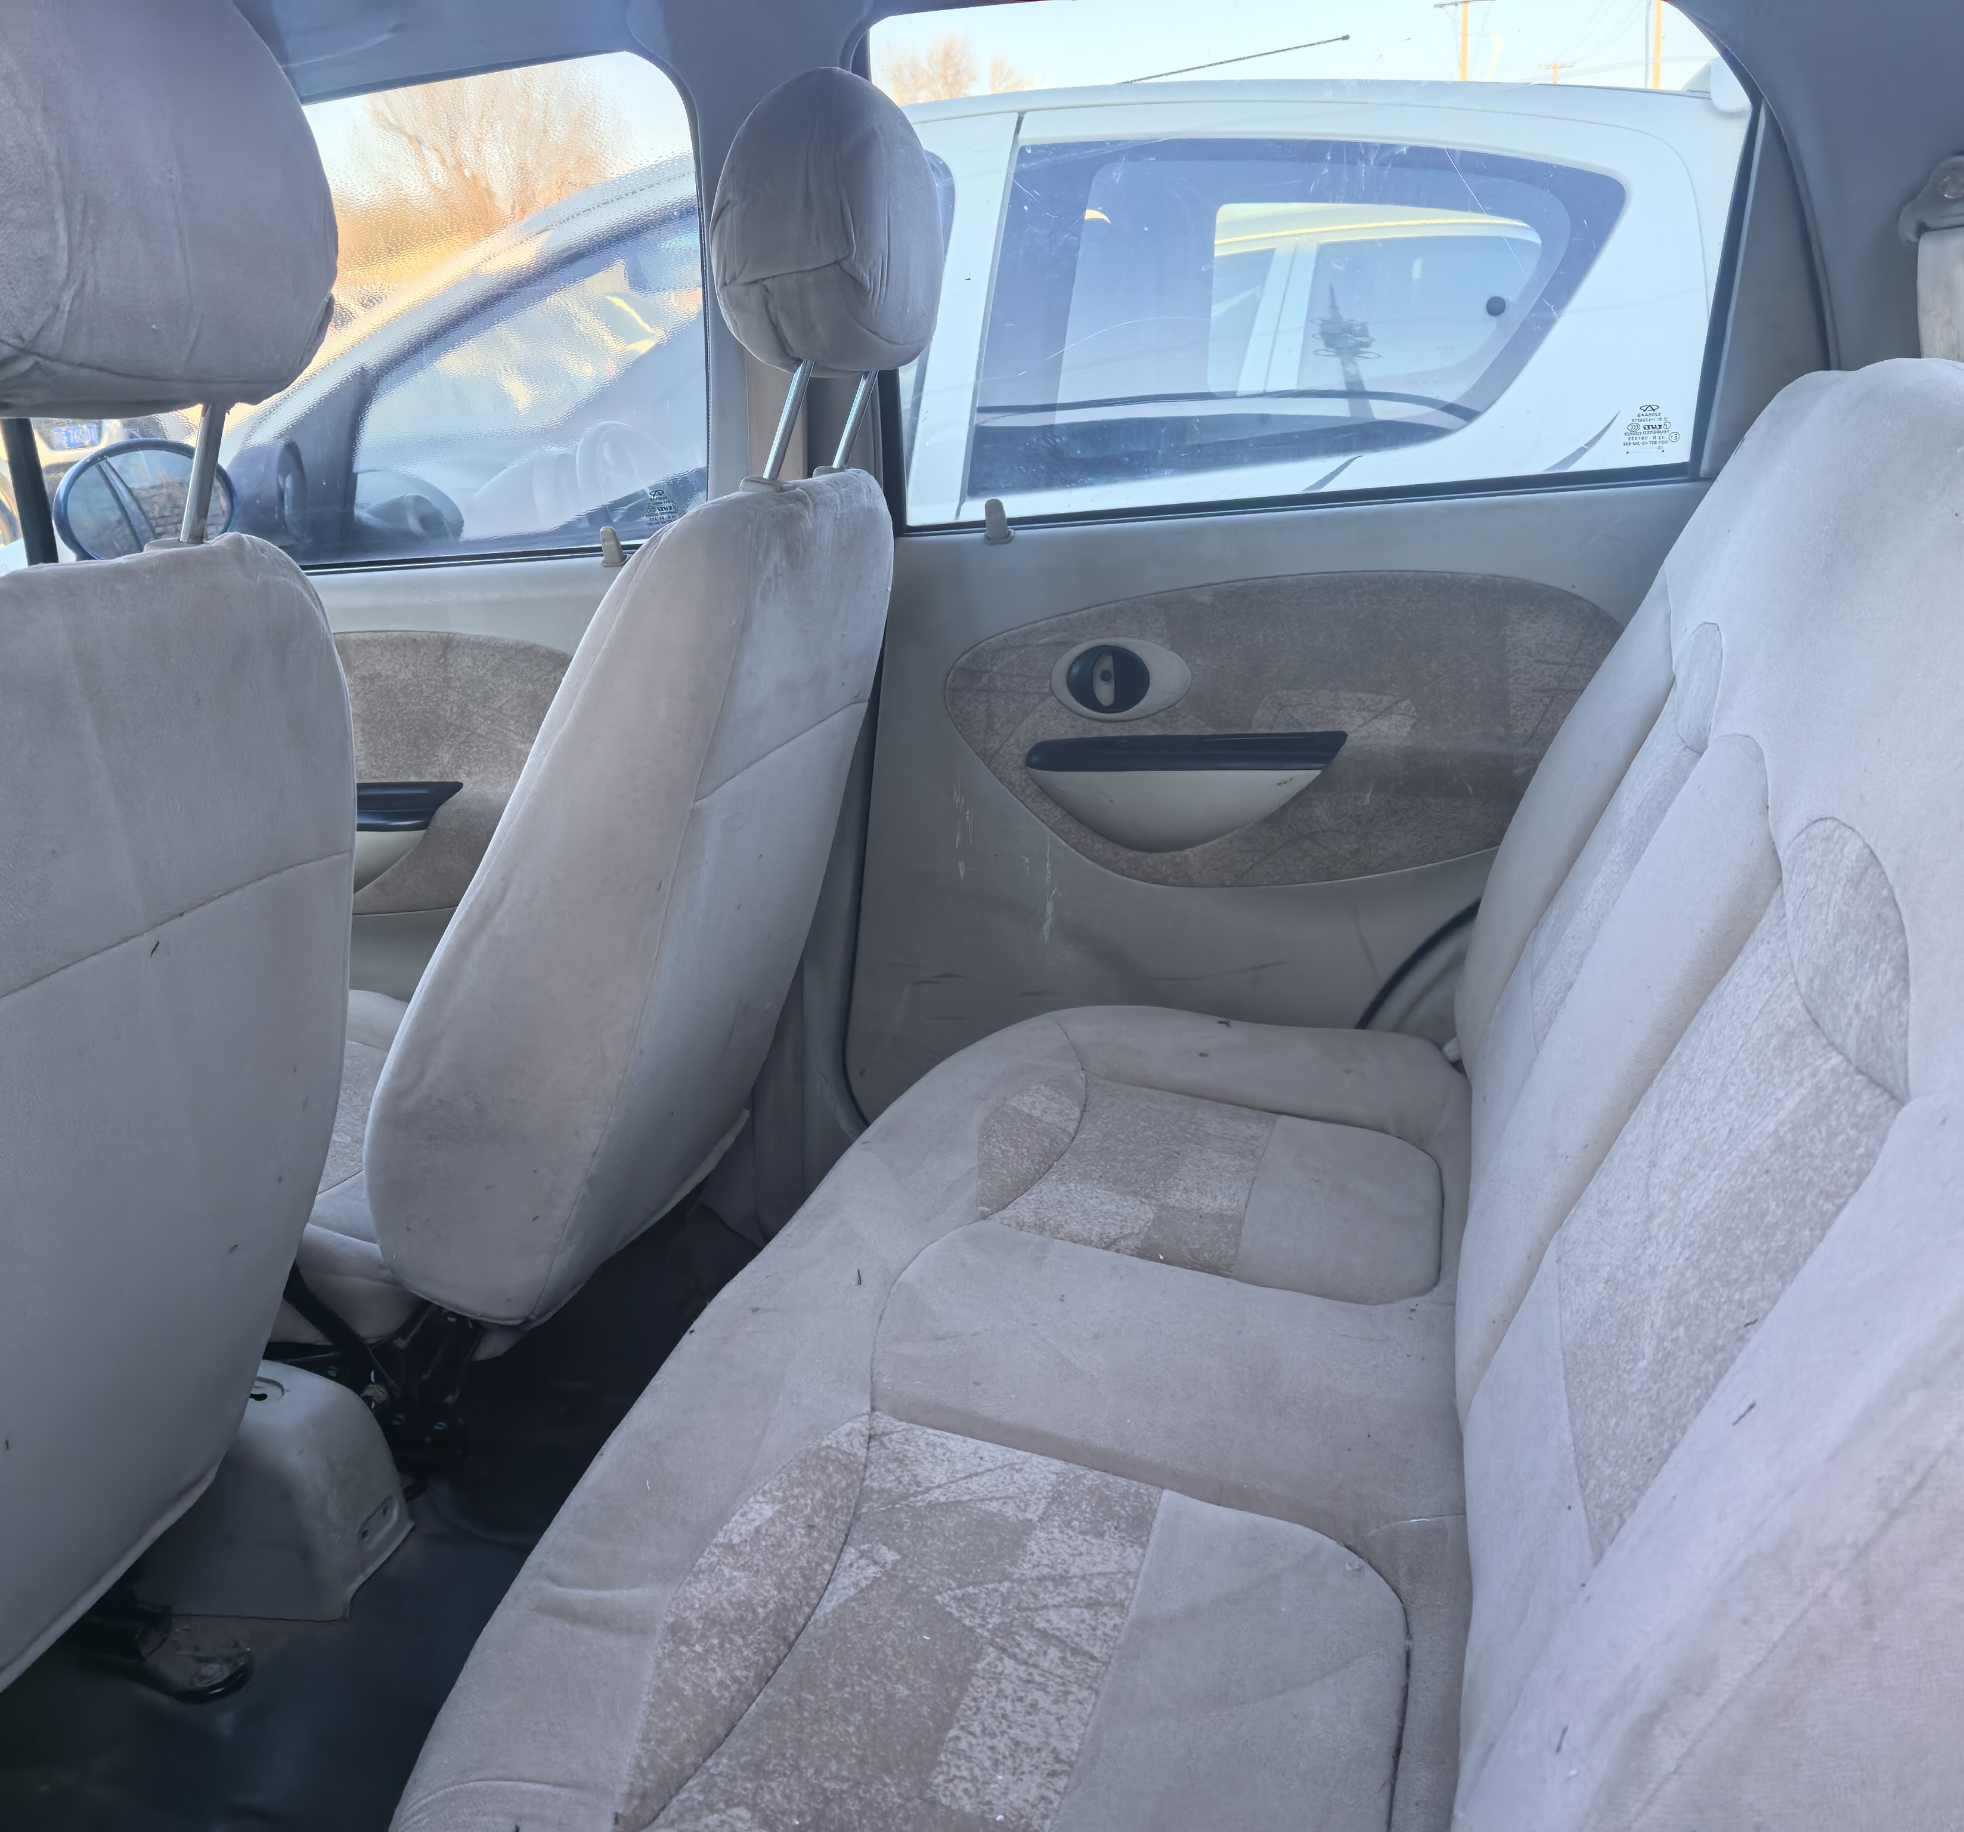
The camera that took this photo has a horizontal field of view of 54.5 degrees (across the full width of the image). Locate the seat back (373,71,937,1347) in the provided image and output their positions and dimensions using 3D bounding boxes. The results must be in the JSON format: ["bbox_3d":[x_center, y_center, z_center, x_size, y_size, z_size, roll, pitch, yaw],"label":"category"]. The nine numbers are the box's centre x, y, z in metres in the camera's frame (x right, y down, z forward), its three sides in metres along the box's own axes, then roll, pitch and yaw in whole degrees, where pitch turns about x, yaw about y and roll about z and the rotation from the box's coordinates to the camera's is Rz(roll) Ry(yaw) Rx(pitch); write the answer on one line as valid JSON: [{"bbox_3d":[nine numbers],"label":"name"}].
[{"bbox_3d":[-0.233,-0.177,1.497,0.200,0.935,0.460,21,20,8],"label":"seat back"}]

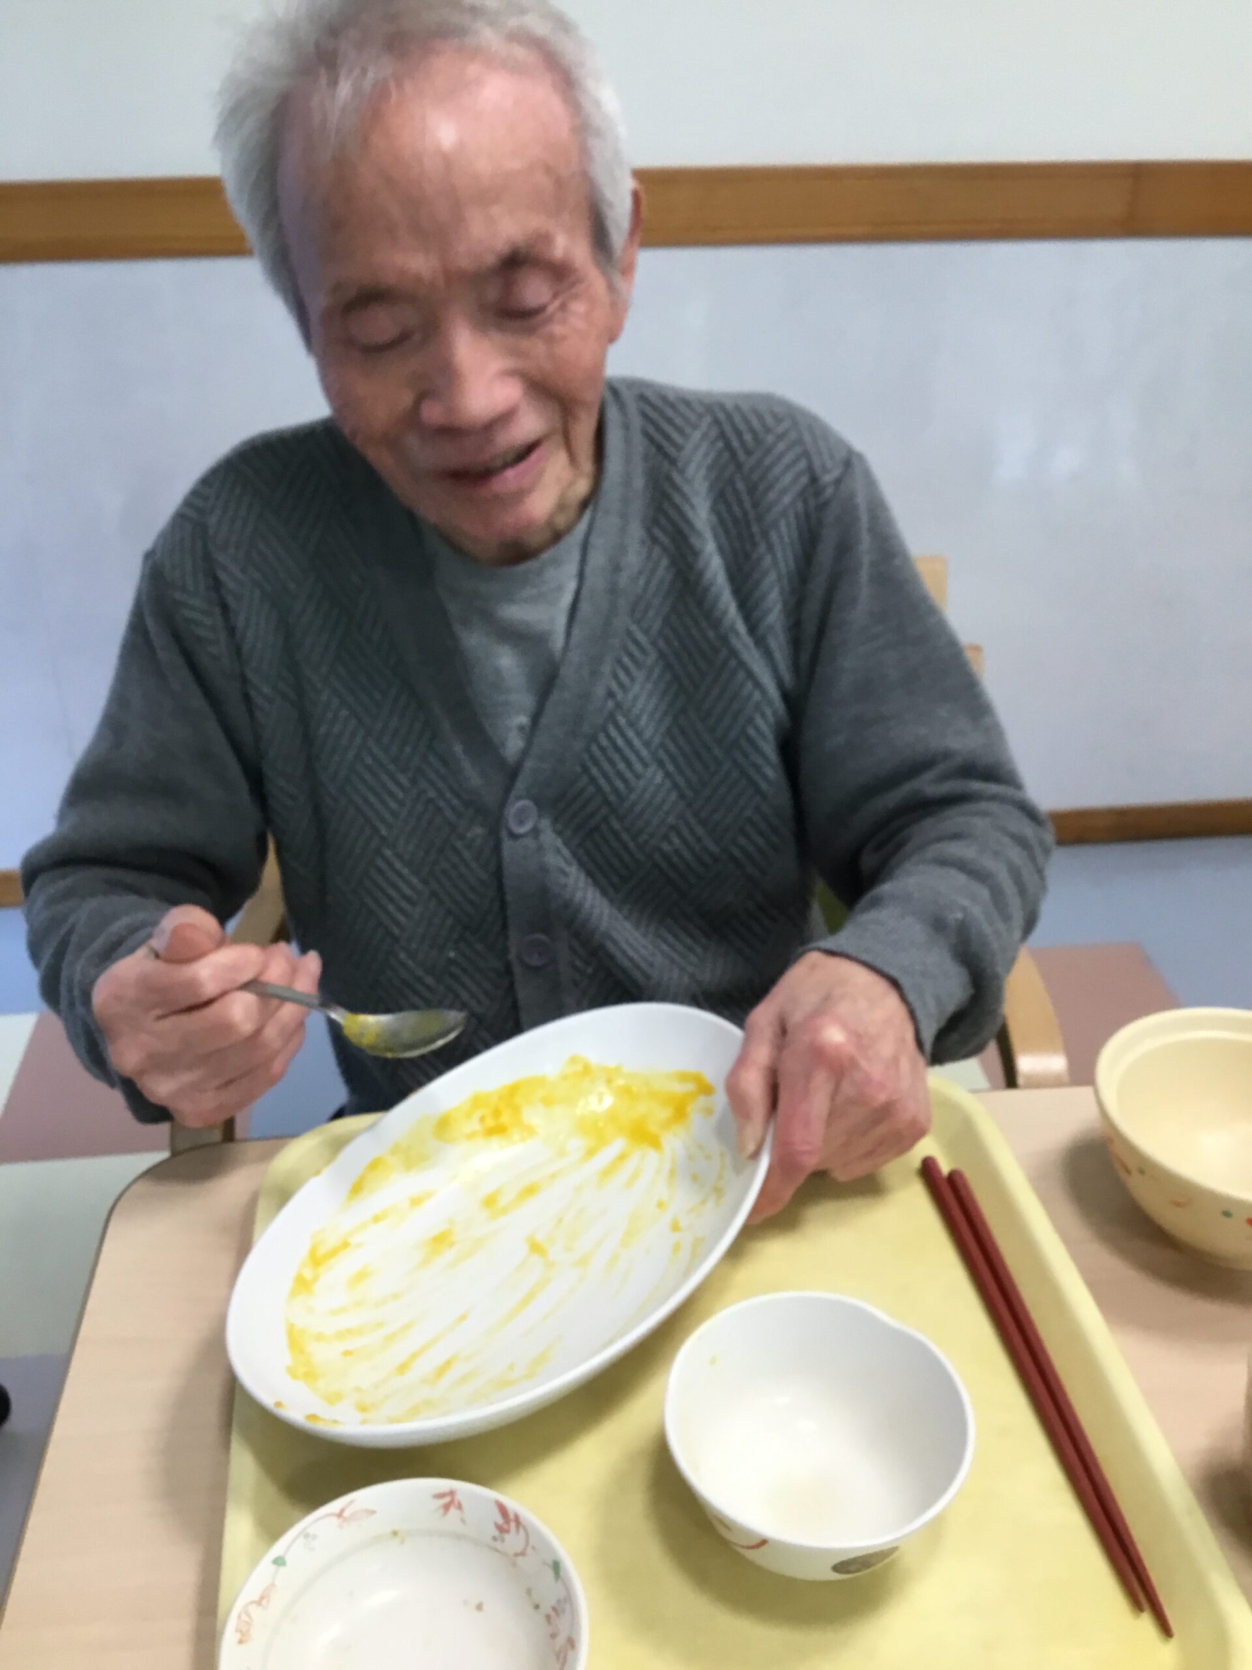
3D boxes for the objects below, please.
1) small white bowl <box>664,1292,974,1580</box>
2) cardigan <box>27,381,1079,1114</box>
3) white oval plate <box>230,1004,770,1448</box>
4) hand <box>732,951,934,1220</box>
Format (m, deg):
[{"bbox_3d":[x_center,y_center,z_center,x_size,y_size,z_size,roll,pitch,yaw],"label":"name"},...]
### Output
[{"bbox_3d":[0.070,0.234,0.560,0.112,0.055,0.112,0,30,0],"label":"small white bowl"},{"bbox_3d":[-0.050,-0.028,0.881,0.560,0.490,0.380,-1,30,-2],"label":"cardigan"},{"bbox_3d":[-0.041,0.168,0.637,0.258,0.042,0.188,-32,37,-28],"label":"white oval plate"},{"bbox_3d":[0.087,0.114,0.665,0.093,0.085,0.125,10,32,17],"label":"hand"}]

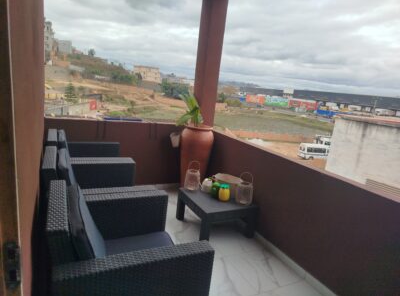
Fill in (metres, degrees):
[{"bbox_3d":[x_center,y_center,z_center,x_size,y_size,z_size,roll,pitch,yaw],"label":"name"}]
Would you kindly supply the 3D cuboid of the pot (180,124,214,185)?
[{"bbox_3d":[-0.062,0.183,3.412,0.399,0.891,0.399,6,13,-1],"label":"pot"}]

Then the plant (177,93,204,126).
[{"bbox_3d":[-0.120,-0.460,3.268,0.310,0.410,0.290,6,13,-1],"label":"plant"}]

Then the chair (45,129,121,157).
[{"bbox_3d":[-1.132,0.255,2.808,0.699,0.790,0.745,0,15,-27],"label":"chair"}]

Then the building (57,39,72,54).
[{"bbox_3d":[-49.918,-37.346,102.535,6.300,6.000,6.300,0,14,-26],"label":"building"}]

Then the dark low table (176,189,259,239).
[{"bbox_3d":[0.157,0.643,2.751,0.566,0.343,0.580,-1,15,-29],"label":"dark low table"}]

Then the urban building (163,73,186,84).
[{"bbox_3d":[-16.888,-45.697,183.648,16.000,7.000,10.000,5,13,-6],"label":"urban building"}]

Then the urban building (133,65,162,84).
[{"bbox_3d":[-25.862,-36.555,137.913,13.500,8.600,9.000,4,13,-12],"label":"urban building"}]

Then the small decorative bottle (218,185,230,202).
[{"bbox_3d":[0.242,0.424,2.655,0.109,0.143,0.109,6,13,-1],"label":"small decorative bottle"}]

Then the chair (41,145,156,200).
[{"bbox_3d":[-0.809,0.438,2.167,0.699,0.790,0.745,0,14,-26],"label":"chair"}]

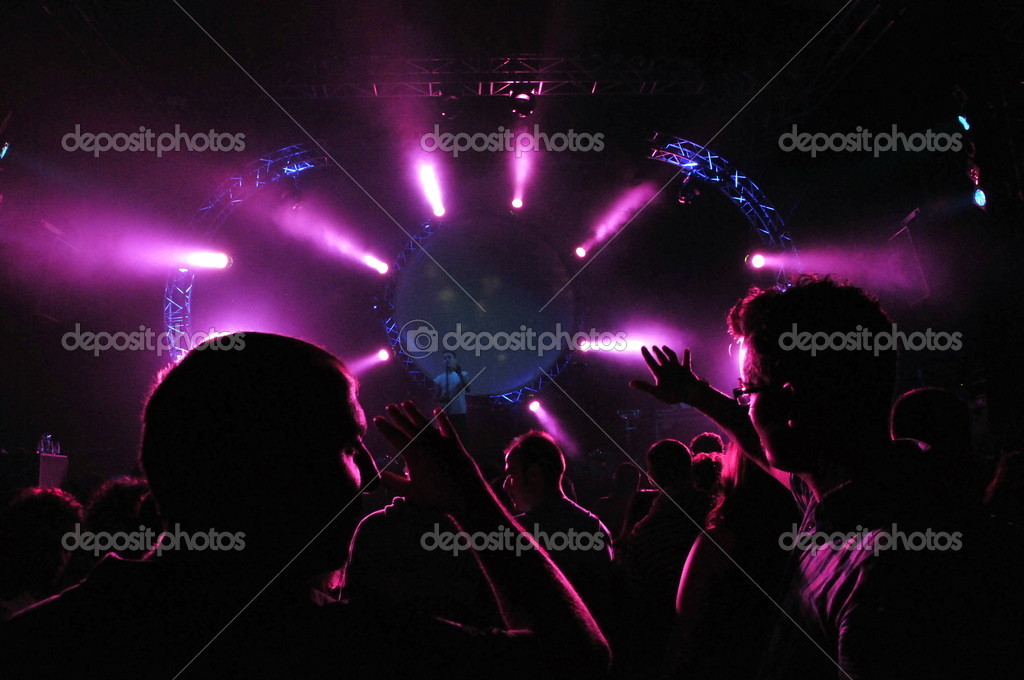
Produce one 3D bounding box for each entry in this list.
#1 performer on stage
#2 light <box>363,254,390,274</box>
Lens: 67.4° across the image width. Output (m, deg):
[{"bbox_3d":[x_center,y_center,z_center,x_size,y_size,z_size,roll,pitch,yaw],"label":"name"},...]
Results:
[{"bbox_3d":[-0.903,1.038,11.346,0.560,1.760,0.400,-1,-7,11],"label":"performer on stage"},{"bbox_3d":[-2.054,-1.146,11.800,0.320,0.330,0.400,-8,-28,43],"label":"light"}]

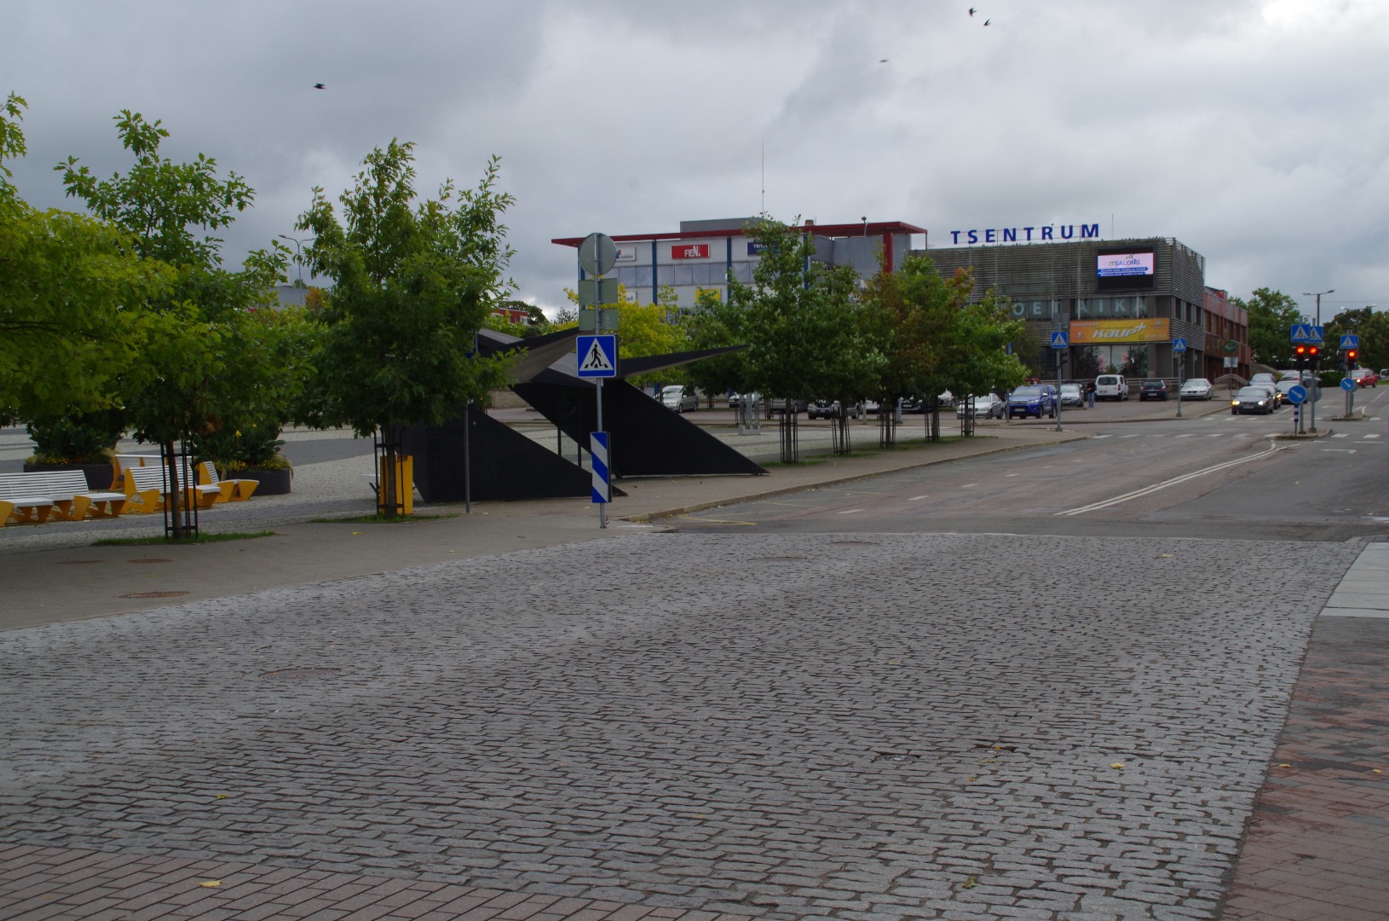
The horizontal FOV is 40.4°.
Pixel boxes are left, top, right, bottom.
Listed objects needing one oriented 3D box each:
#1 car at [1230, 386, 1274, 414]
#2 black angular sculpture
[{"bbox_3d":[28.935,-3.066,97.800,1.780,1.440,4.500,0,1,22],"label":"car"},{"bbox_3d":[-1.979,-0.868,36.800,4.900,3.100,8.900,0,2,21],"label":"black angular sculpture"}]

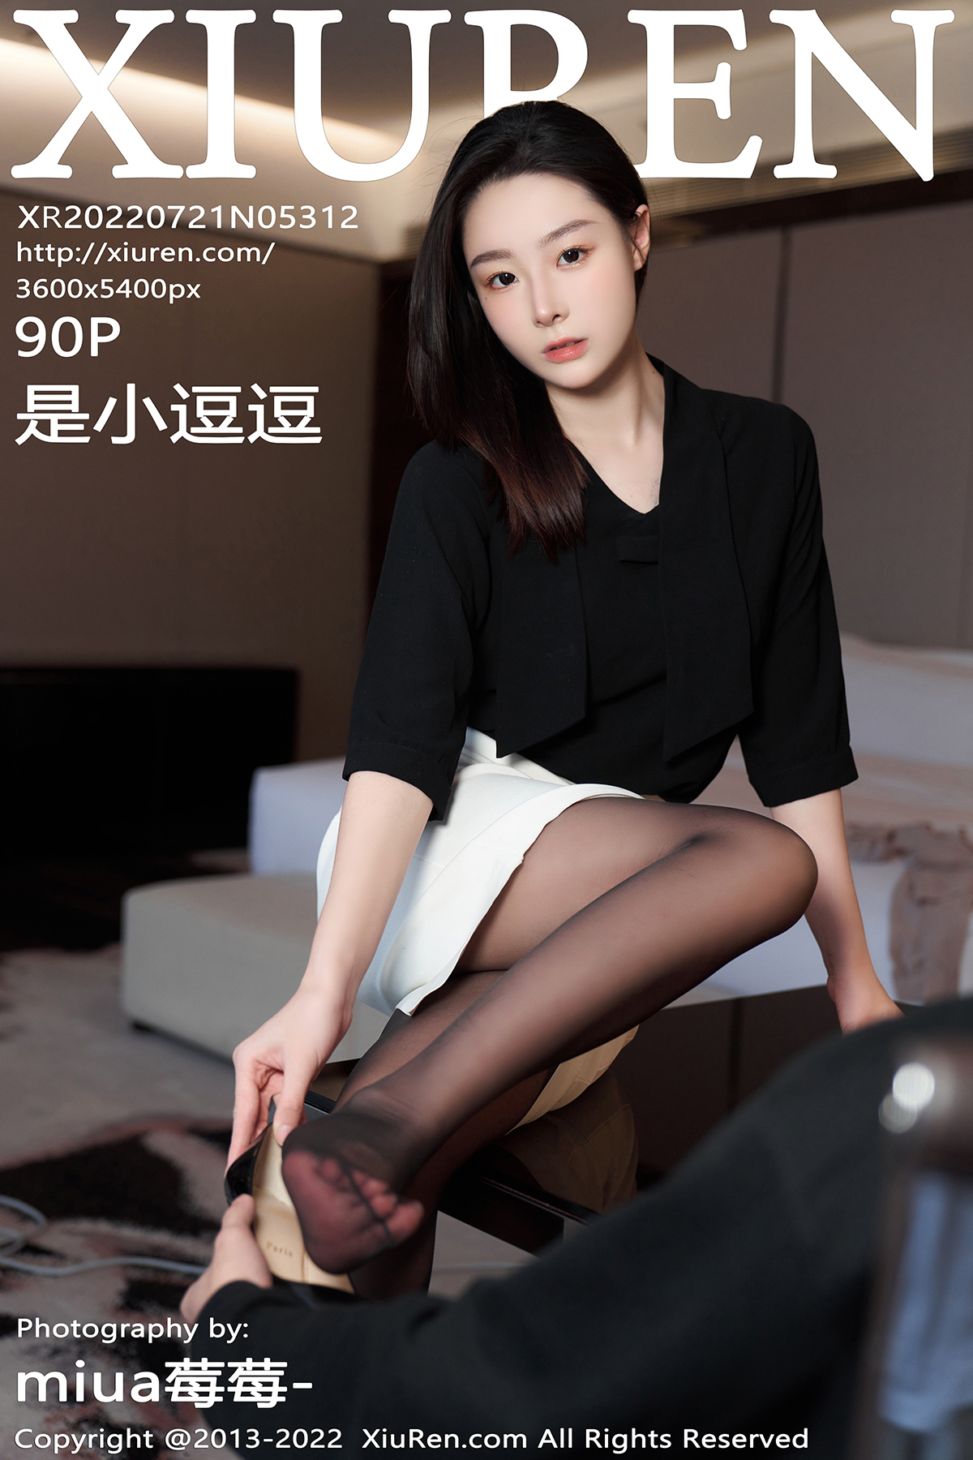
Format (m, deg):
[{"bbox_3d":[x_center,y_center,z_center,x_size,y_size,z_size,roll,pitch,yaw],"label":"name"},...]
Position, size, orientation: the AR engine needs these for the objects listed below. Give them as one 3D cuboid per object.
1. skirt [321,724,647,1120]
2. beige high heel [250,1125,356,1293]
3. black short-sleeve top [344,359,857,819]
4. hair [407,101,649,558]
[{"bbox_3d":[0.002,0.142,1.570,0.340,0.280,0.320,-3,6,-14],"label":"skirt"},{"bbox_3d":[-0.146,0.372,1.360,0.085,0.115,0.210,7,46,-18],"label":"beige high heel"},{"bbox_3d":[0.106,-0.127,1.620,0.460,0.430,0.310,2,9,-1],"label":"black short-sleeve top"},{"bbox_3d":[0.037,-0.350,1.540,0.215,0.380,0.240,-7,5,18],"label":"hair"}]

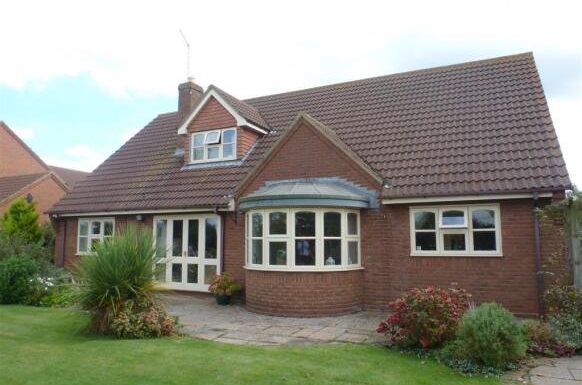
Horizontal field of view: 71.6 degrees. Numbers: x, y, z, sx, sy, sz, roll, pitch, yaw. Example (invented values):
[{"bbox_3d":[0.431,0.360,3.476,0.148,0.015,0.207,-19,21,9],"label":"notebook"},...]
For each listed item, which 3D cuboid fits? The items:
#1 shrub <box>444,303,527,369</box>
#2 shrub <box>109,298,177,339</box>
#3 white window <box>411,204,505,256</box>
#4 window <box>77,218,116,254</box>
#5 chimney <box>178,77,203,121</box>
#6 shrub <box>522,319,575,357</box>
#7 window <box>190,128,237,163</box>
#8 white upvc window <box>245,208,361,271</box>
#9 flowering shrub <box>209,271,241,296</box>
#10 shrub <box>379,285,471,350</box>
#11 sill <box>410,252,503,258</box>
[{"bbox_3d":[2.492,1.824,5.239,0.950,0.740,0.880,-3,-8,24],"label":"shrub"},{"bbox_3d":[-2.492,2.097,6.819,1.150,0.580,1.000,-3,-8,24],"label":"shrub"},{"bbox_3d":[3.377,0.792,8.361,1.760,1.040,0.120,-3,-8,24],"label":"white window"},{"bbox_3d":[-6.075,1.369,12.609,1.600,1.100,0.110,-3,-8,24],"label":"window"},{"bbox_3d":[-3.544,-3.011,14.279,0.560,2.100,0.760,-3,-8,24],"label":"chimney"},{"bbox_3d":[3.616,2.025,5.675,0.630,0.450,0.520,-3,-8,24],"label":"shrub"},{"bbox_3d":[-2.427,-1.423,12.541,1.700,0.980,0.120,-3,-8,24],"label":"window"},{"bbox_3d":[0.110,1.054,9.190,2.750,1.340,1.060,-3,-8,24],"label":"white upvc window"},{"bbox_3d":[-1.590,2.219,9.855,0.820,0.560,0.780,0,-7,0],"label":"flowering shrub"},{"bbox_3d":[2.037,1.906,6.267,1.400,0.830,1.200,-3,-8,24],"label":"shrub"},{"bbox_3d":[3.349,1.294,8.245,1.780,0.055,0.140,-3,-8,24],"label":"sill"}]

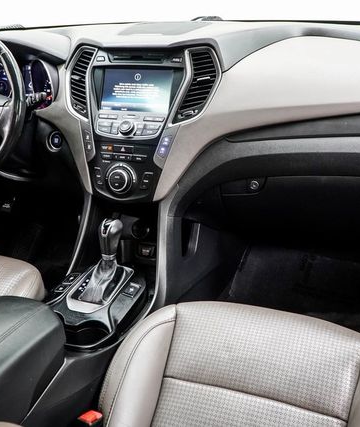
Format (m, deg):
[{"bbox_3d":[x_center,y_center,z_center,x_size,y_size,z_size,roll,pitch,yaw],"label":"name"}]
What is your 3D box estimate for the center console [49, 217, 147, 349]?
[{"bbox_3d":[-0.188,0.138,1.040,0.215,0.210,0.300,7,24,19],"label":"center console"}]

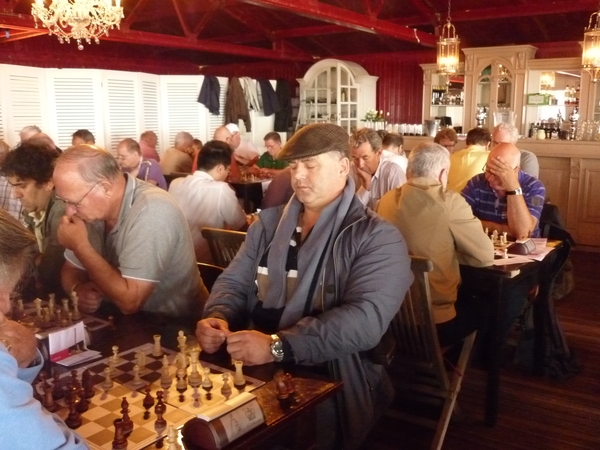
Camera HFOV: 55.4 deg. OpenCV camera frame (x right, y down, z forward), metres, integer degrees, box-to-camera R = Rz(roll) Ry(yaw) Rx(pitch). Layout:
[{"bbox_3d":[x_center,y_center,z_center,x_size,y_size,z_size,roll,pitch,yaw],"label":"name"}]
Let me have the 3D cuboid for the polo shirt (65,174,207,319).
[{"bbox_3d":[-0.646,0.124,2.268,0.470,0.640,0.420,9,13,42],"label":"polo shirt"}]

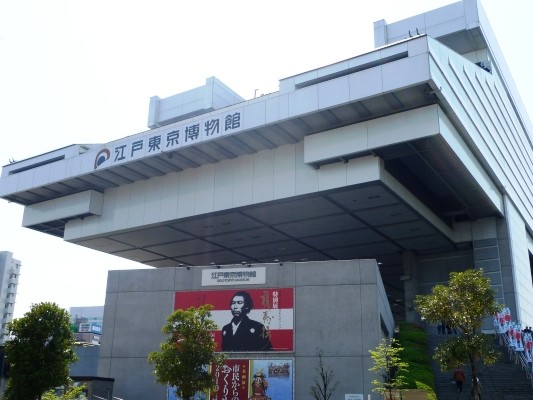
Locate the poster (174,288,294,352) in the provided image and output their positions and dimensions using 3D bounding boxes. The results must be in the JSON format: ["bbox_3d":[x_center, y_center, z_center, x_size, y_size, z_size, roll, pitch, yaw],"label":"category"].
[{"bbox_3d":[-1.897,6.583,29.326,6.930,3.340,0.100,-4,-20,14],"label":"poster"}]

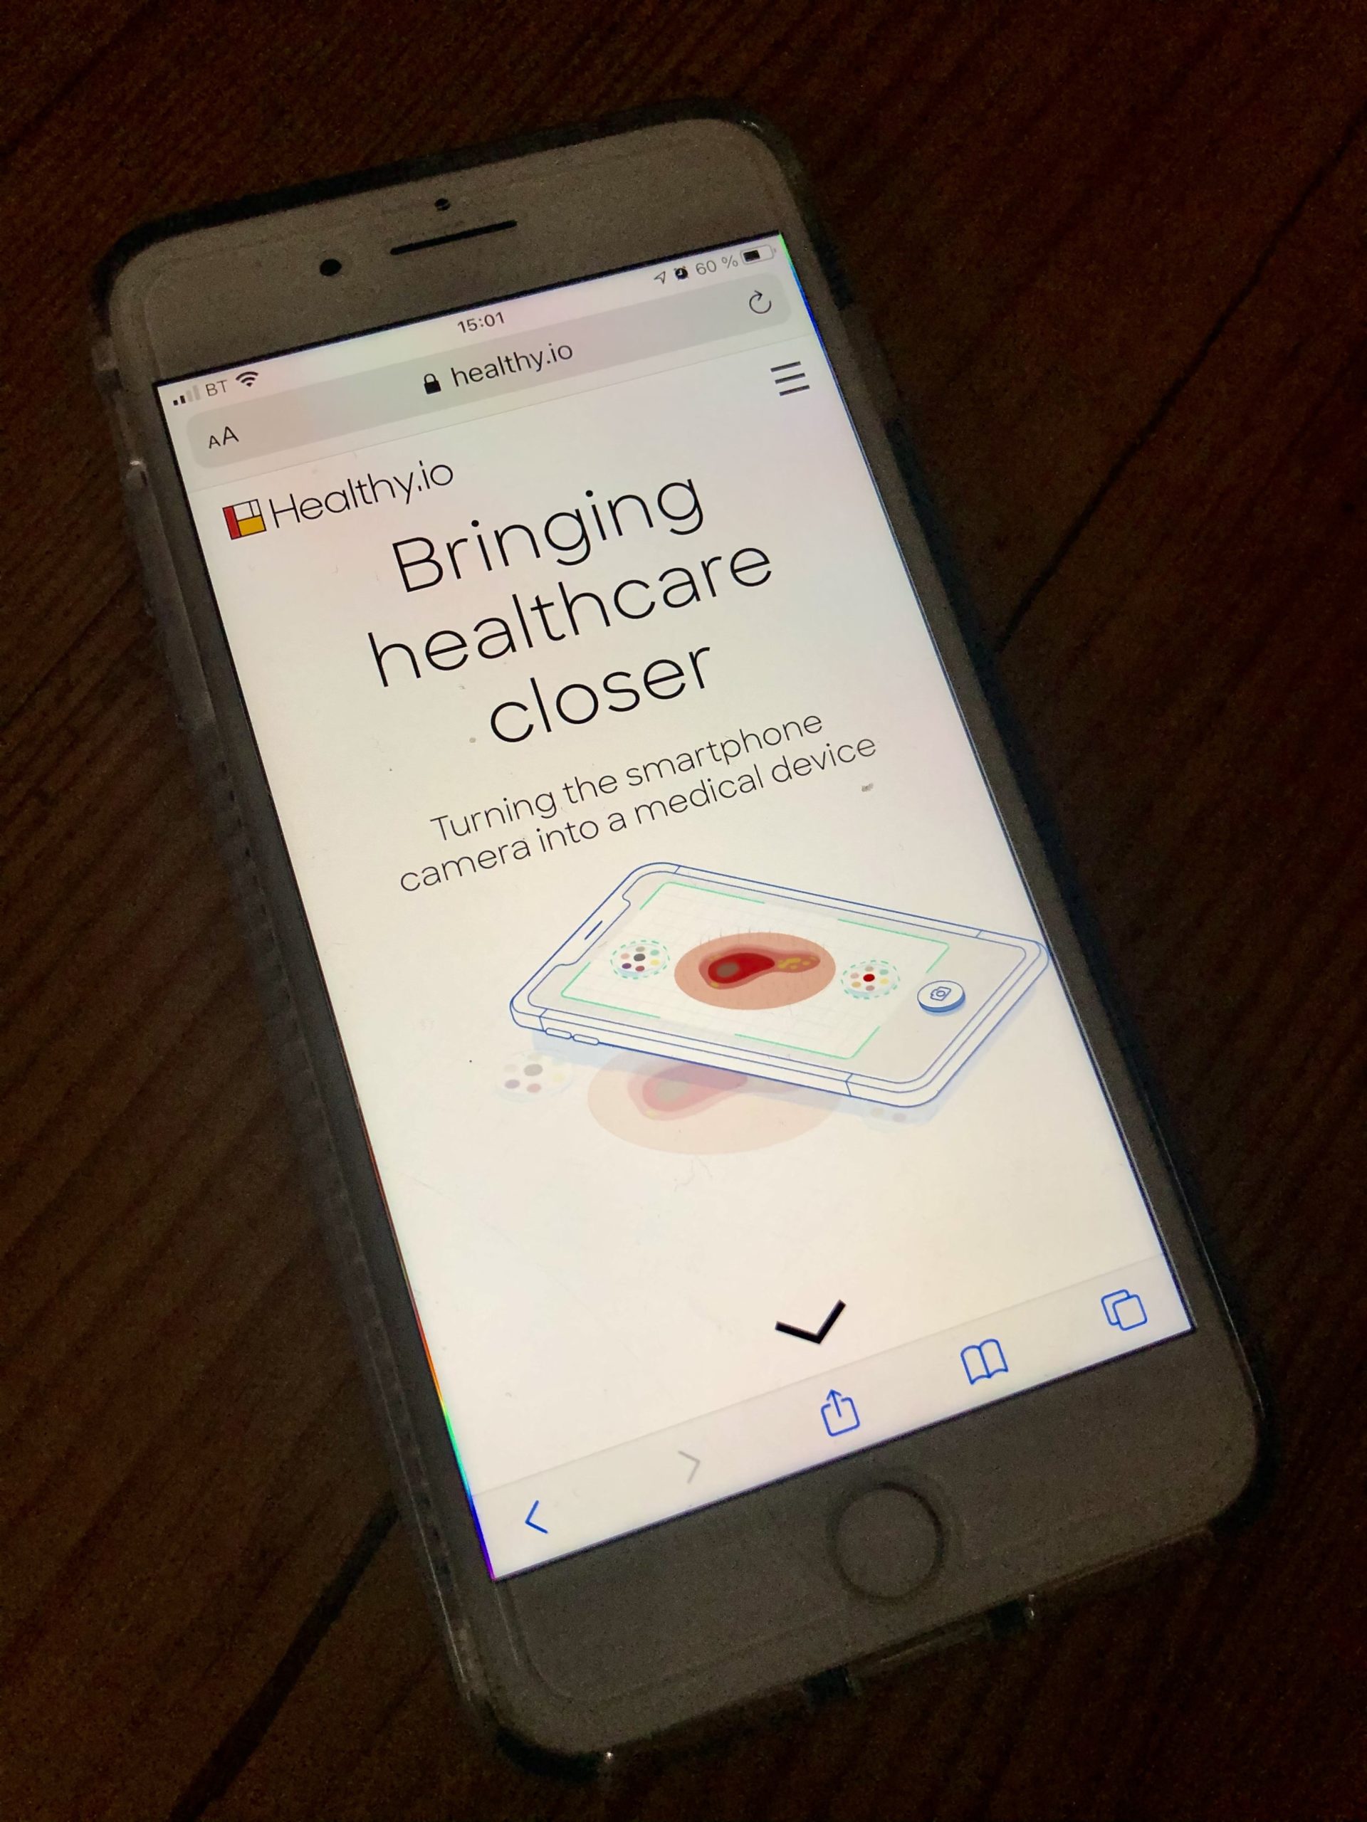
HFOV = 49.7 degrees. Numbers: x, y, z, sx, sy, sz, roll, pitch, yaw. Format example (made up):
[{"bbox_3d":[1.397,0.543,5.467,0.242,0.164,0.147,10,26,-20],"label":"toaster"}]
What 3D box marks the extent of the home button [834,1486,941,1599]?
[{"bbox_3d":[0.018,0.057,0.134,0.010,0.001,0.010,1,78,-4],"label":"home button"}]

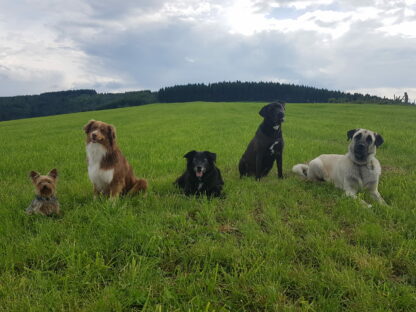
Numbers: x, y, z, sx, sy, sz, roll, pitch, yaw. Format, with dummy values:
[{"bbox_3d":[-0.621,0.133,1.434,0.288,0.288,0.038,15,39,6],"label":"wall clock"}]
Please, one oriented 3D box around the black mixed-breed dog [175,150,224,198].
[{"bbox_3d":[-0.085,0.156,2.950,0.400,0.420,0.660,-1,6,-12],"label":"black mixed-breed dog"}]

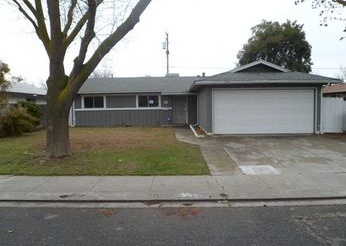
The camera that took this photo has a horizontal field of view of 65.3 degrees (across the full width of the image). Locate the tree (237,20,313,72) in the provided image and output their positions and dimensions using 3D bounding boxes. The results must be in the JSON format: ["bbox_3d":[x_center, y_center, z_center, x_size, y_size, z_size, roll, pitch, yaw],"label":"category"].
[{"bbox_3d":[11.569,-6.240,30.736,8.500,11.200,8.000,-1,3,1],"label":"tree"}]

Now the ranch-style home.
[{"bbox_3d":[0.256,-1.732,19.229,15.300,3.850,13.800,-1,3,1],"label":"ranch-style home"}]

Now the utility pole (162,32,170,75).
[{"bbox_3d":[-0.822,-6.196,34.712,0.850,10.900,0.500,-1,3,1],"label":"utility pole"}]

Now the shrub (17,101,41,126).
[{"bbox_3d":[-9.778,-0.545,18.414,1.750,1.800,1.600,-1,3,1],"label":"shrub"}]

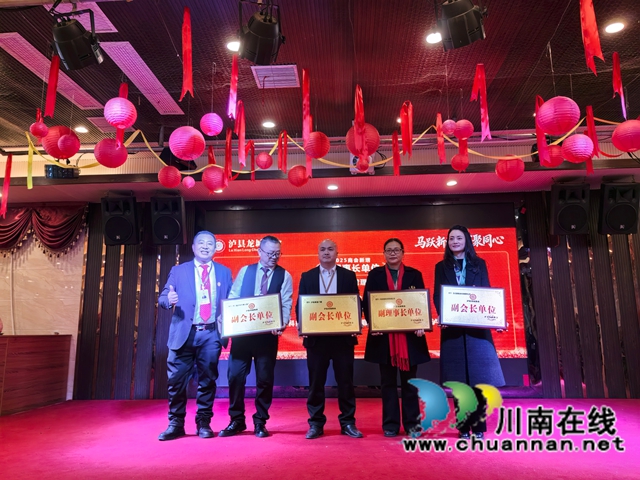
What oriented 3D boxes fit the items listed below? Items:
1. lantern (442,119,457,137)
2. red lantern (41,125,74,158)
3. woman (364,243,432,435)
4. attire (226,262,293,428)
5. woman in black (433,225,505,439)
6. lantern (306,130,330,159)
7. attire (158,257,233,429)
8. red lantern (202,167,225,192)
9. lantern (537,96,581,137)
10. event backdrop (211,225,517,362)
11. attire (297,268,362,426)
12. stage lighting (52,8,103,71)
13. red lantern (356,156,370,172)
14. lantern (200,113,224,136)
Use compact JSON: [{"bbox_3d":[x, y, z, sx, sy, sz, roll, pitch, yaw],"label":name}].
[{"bbox_3d":[1.136,-0.990,4.380,0.122,0.122,0.122,-1,-11,3],"label":"lantern"},{"bbox_3d":[-2.250,-0.847,4.350,0.297,0.285,0.297,-1,-10,3],"label":"red lantern"},{"bbox_3d":[0.635,0.779,4.191,0.540,1.618,0.380,-2,-11,7],"label":"woman"},{"bbox_3d":[-0.504,0.901,4.349,0.570,1.420,0.380,0,-11,-2],"label":"attire"},{"bbox_3d":[1.207,0.710,4.127,0.560,1.717,0.380,-3,-12,11],"label":"woman in black"},{"bbox_3d":[-0.020,-0.926,4.880,0.250,0.250,0.250,-1,-11,3],"label":"lantern"},{"bbox_3d":[-1.048,0.874,4.307,0.610,1.440,0.370,0,-11,-4],"label":"attire"},{"bbox_3d":[-0.931,-0.539,4.400,0.205,0.205,0.205,-1,-10,3],"label":"red lantern"},{"bbox_3d":[1.865,-0.966,3.900,0.300,0.290,0.300,-1,-10,3],"label":"lantern"},{"bbox_3d":[0.541,0.724,6.674,4.206,1.700,0.100,-1,-10,3],"label":"event backdrop"},{"bbox_3d":[0.077,0.887,4.244,0.550,1.374,0.340,-1,-10,3],"label":"attire"},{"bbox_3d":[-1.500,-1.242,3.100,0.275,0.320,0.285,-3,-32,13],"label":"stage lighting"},{"bbox_3d":[0.428,-0.739,4.950,0.122,0.122,0.122,-1,-11,3],"label":"red lantern"},{"bbox_3d":[-0.933,-0.997,4.320,0.200,0.200,0.200,-1,-11,3],"label":"lantern"}]

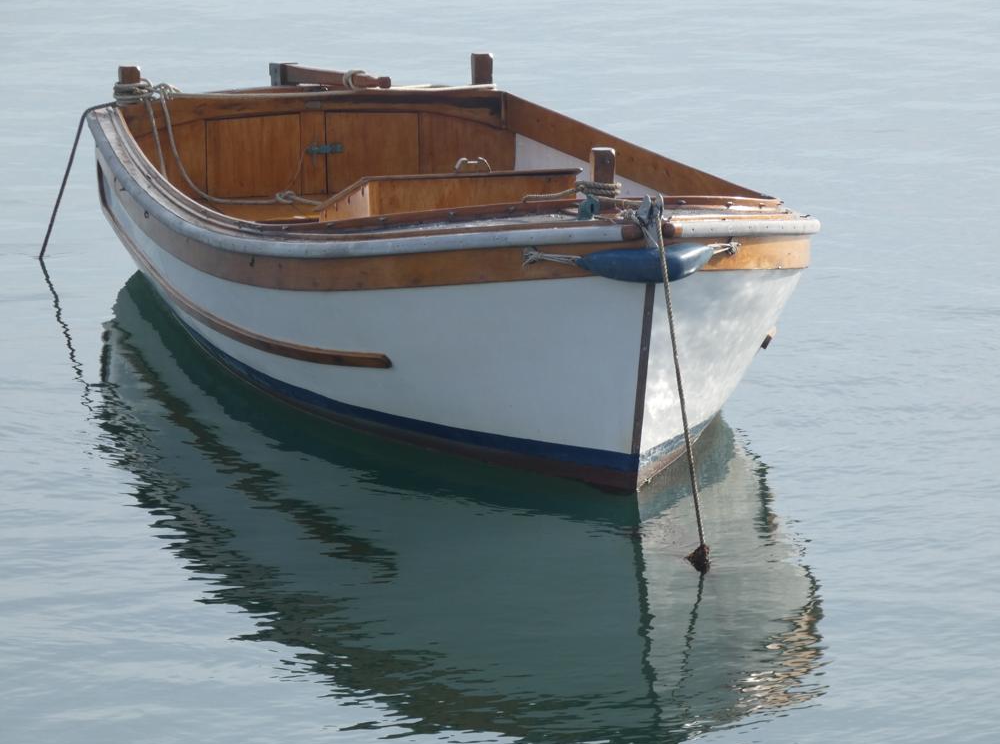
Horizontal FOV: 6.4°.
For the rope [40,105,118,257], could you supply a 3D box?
[{"bbox_3d":[-1.621,-0.737,34.347,0.333,0.666,0.327,-1,10,0],"label":"rope"}]

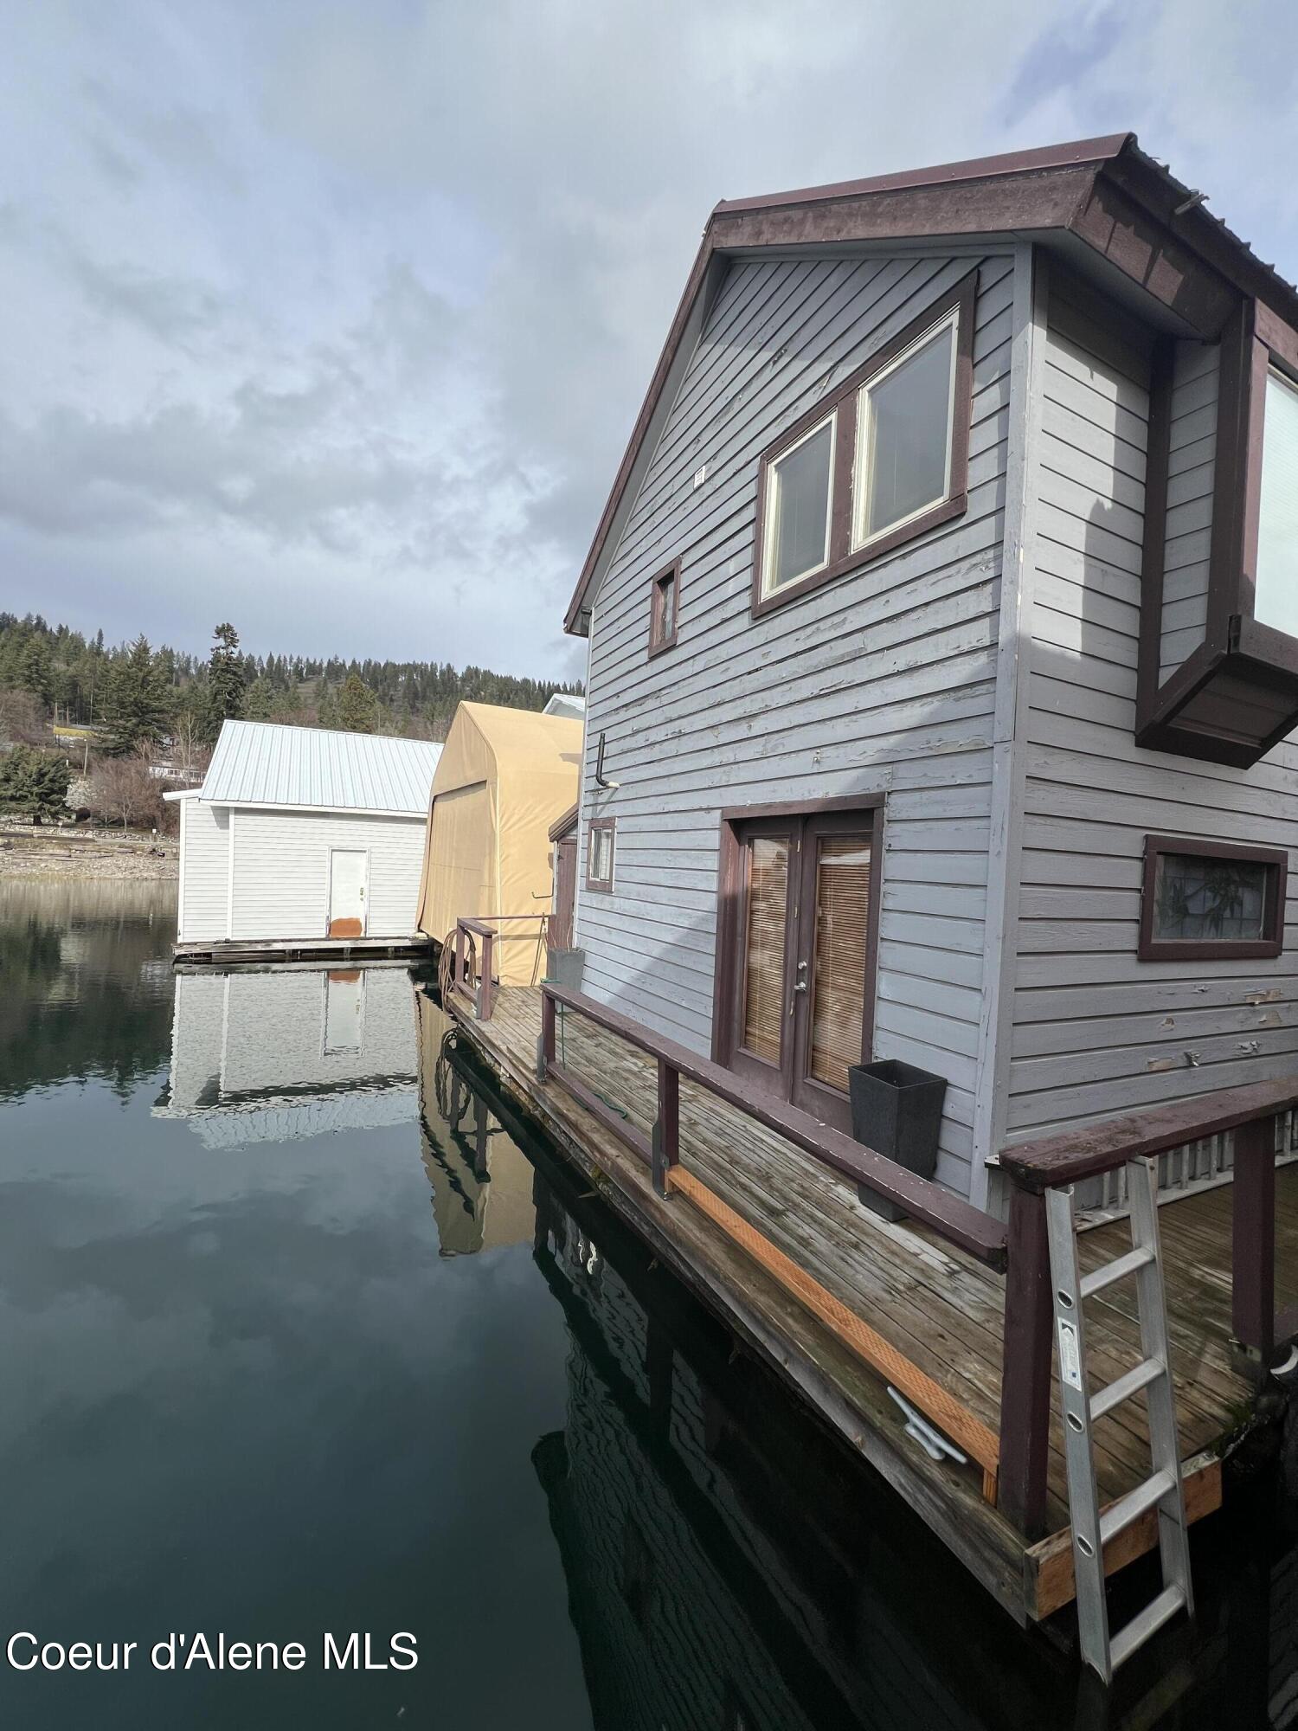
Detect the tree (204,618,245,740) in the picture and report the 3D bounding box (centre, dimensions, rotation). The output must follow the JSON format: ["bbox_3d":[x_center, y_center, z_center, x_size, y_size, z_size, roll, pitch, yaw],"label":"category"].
[{"bbox_3d":[-65.321,-27.460,100.000,5.525,20.179,5.525,3,-2,-34],"label":"tree"}]

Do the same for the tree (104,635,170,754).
[{"bbox_3d":[-72.440,-23.732,92.000,7.428,17.799,7.428,3,-2,-39],"label":"tree"}]

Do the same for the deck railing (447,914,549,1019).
[{"bbox_3d":[-1.532,1.109,7.597,1.230,0.900,2.000,3,0,-27],"label":"deck railing"}]

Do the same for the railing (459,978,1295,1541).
[{"bbox_3d":[0.839,1.228,3.753,1.830,0.940,4.000,3,0,-27],"label":"railing"}]

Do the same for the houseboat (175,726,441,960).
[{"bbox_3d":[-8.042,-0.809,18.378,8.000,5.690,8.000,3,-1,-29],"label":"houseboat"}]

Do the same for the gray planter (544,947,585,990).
[{"bbox_3d":[-0.903,1.268,7.155,0.330,0.650,0.340,3,0,-27],"label":"gray planter"}]

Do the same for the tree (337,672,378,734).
[{"bbox_3d":[-48.529,-25.837,108.000,6.517,12.357,6.517,3,-1,-25],"label":"tree"}]

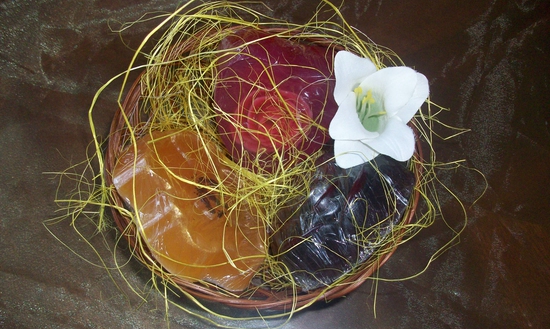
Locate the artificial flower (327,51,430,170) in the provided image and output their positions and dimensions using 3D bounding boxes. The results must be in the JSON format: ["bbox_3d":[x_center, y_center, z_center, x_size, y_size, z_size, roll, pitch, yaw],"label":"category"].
[{"bbox_3d":[0.069,-0.036,0.358,0.068,0.045,0.074,1,65,-2],"label":"artificial flower"}]

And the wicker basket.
[{"bbox_3d":[-0.005,0.002,0.387,0.210,0.060,0.210,1,65,-2],"label":"wicker basket"}]

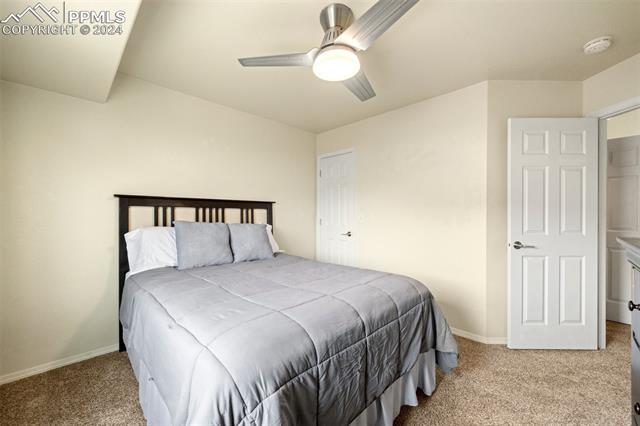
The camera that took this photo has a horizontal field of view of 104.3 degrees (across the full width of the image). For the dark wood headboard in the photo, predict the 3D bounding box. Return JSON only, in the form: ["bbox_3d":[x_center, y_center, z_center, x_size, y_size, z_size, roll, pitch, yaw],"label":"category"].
[{"bbox_3d":[-1.190,0.526,2.703,1.617,1.350,0.077,0,0,-45],"label":"dark wood headboard"}]

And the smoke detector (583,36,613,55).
[{"bbox_3d":[1.989,-1.195,1.785,0.137,0.045,0.137,0,0,-45],"label":"smoke detector"}]

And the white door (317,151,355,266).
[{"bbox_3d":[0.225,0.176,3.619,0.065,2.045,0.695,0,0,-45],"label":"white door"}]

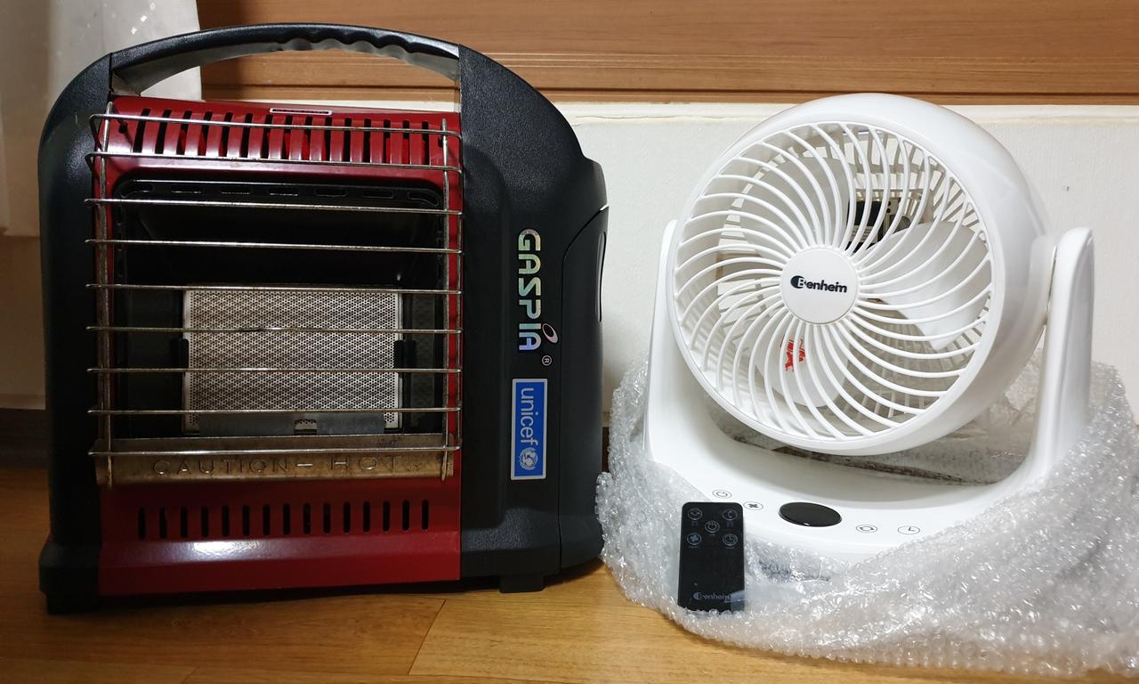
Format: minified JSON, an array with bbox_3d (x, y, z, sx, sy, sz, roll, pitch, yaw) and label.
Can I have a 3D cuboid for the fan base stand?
[{"bbox_3d":[0.198,0.030,0.649,0.312,0.238,0.235,8,9,29],"label":"fan base stand"}]

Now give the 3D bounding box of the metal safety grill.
[{"bbox_3d":[-0.169,-0.026,0.509,0.207,0.220,0.035,0,5,-10],"label":"metal safety grill"}]

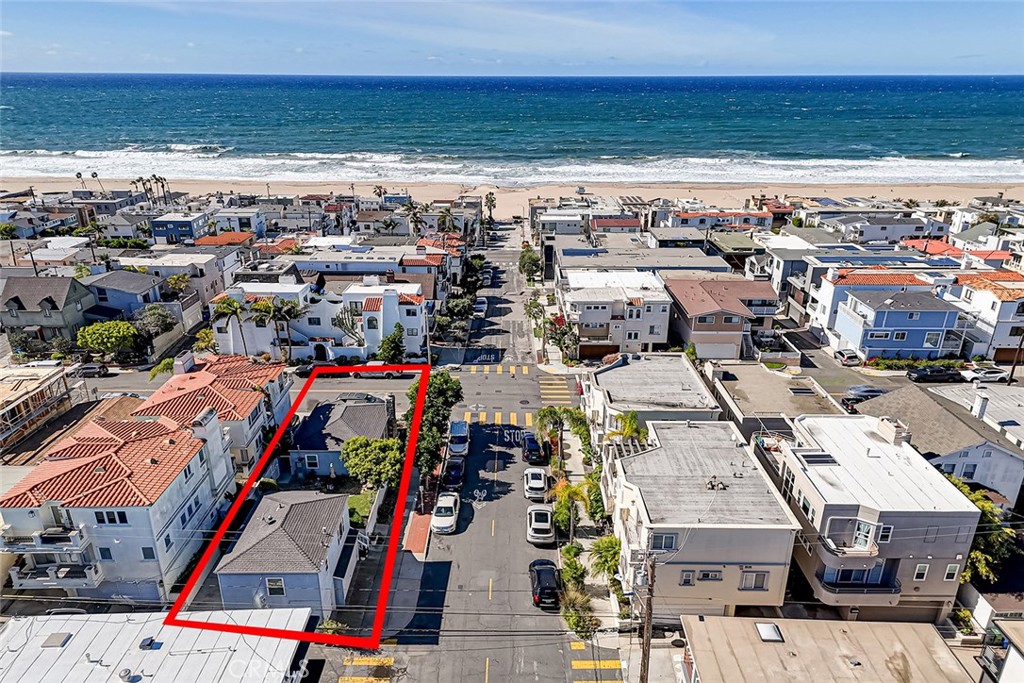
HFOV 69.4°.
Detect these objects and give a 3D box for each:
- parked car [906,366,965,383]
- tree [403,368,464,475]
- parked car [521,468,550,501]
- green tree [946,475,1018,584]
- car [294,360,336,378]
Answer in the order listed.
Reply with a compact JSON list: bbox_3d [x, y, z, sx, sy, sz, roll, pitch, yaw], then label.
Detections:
[{"bbox_3d":[47.994,3.582,84.192,5.350,1.800,1.920,0,17,0],"label":"parked car"},{"bbox_3d":[-6.750,7.108,66.548,4.700,5.900,10.000,0,20,0],"label":"tree"},{"bbox_3d":[1.837,10.827,57.460,1.820,1.500,4.400,0,17,0],"label":"parked car"},{"bbox_3d":[28.577,12.928,46.420,4.600,6.300,6.000,0,20,0],"label":"green tree"},{"bbox_3d":[-23.300,3.344,87.539,4.800,1.470,1.850,0,20,0],"label":"car"}]

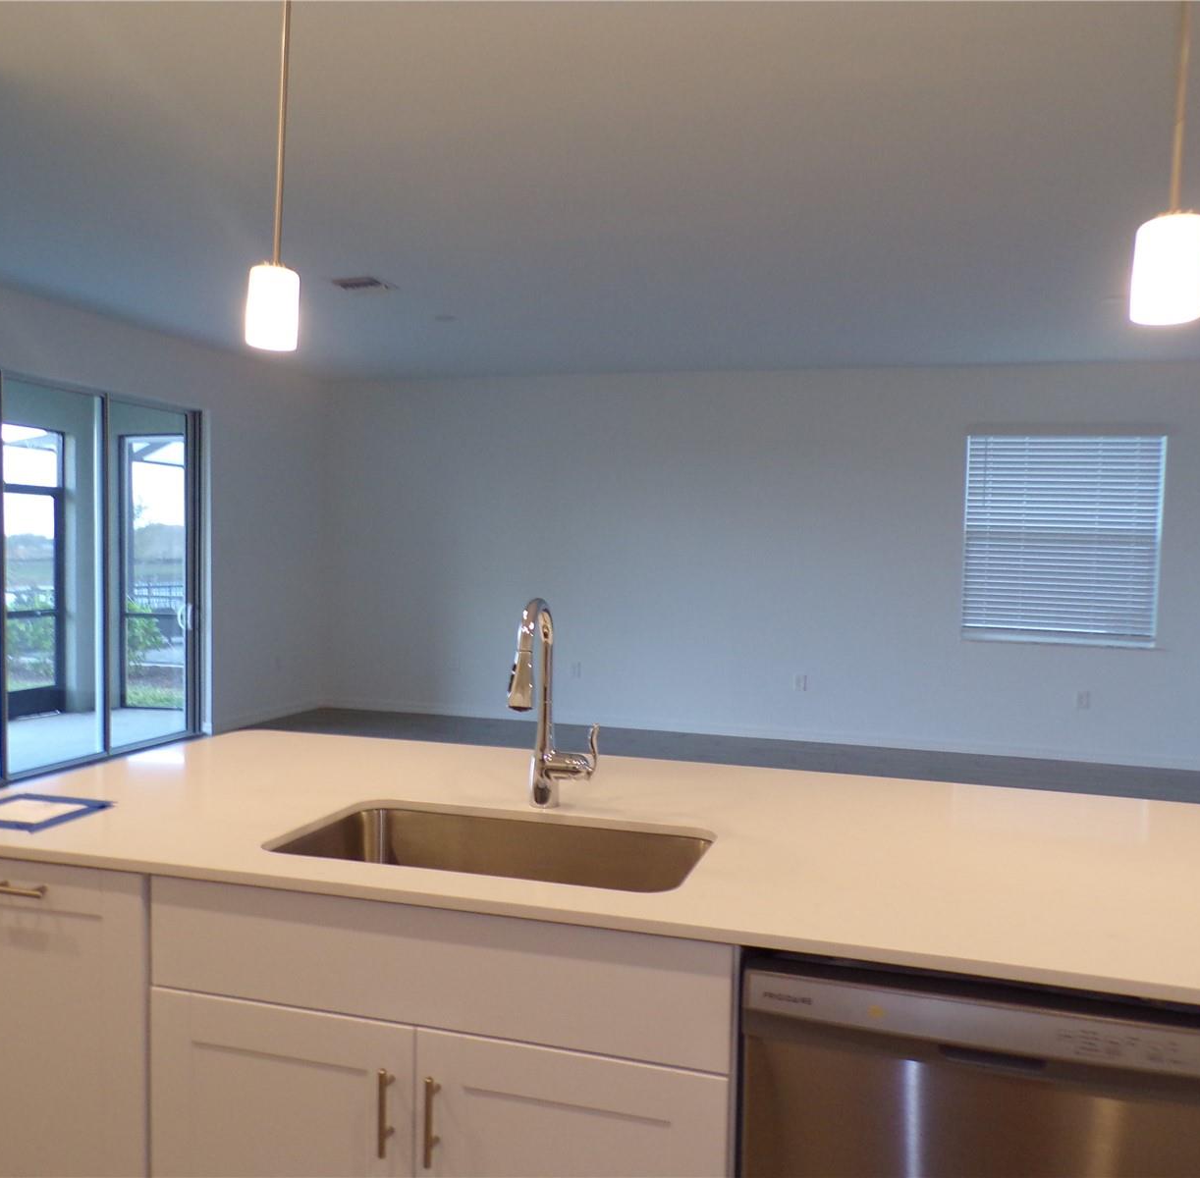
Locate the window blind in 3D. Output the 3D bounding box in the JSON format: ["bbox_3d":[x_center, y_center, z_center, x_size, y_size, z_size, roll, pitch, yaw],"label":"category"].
[{"bbox_3d":[3.296,-0.365,7.798,1.280,1.500,0.060,2,2,16],"label":"window blind"}]

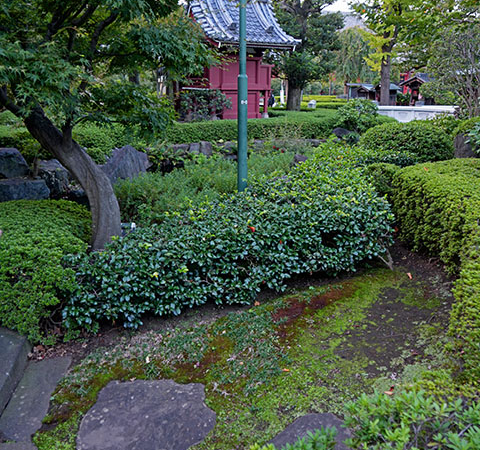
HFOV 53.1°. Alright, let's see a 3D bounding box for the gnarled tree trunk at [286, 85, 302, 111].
[{"bbox_3d":[2.580,-6.015,22.735,0.720,1.390,0.700,0,17,0],"label":"gnarled tree trunk"}]

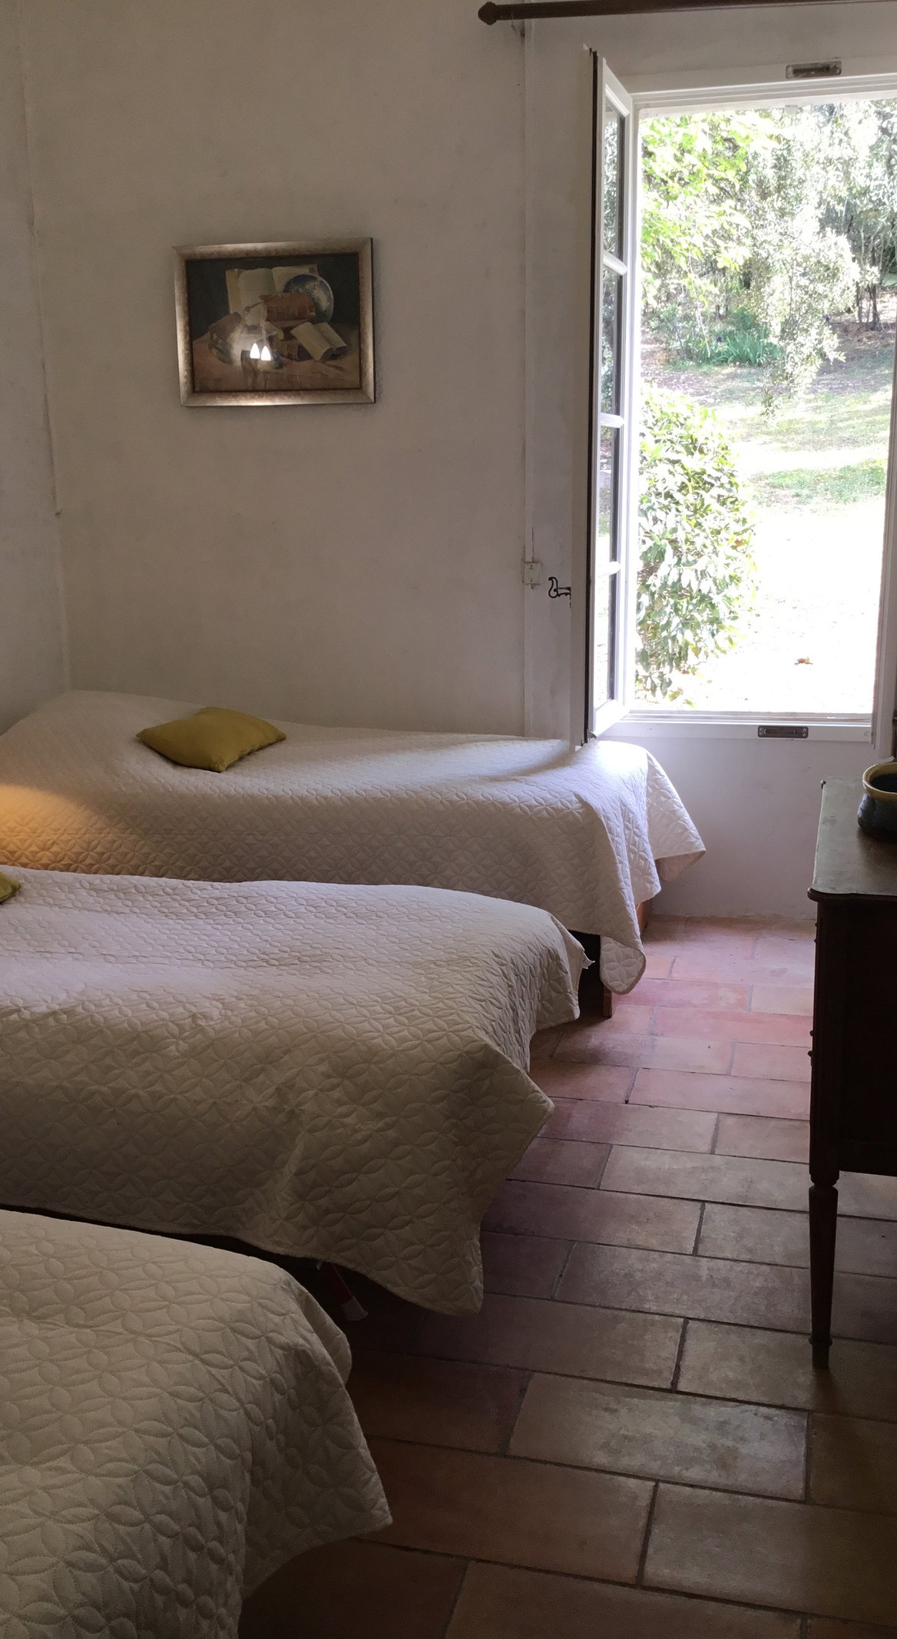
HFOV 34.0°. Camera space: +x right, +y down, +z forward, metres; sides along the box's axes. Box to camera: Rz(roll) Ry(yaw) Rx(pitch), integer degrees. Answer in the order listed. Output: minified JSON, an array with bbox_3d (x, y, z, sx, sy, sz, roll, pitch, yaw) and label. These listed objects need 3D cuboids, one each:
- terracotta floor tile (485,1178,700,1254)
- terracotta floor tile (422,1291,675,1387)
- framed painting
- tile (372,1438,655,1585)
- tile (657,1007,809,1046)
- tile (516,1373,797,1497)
[{"bbox_3d":[0.275,0.791,2.899,0.436,0.018,0.203,3,14,14],"label":"terracotta floor tile"},{"bbox_3d":[0.173,0.891,2.504,0.440,0.018,0.204,3,14,14],"label":"terracotta floor tile"},{"bbox_3d":[-0.543,-1.542,4.576,0.639,0.479,0.030,2,14,12],"label":"framed painting"},{"bbox_3d":[0.066,0.992,2.103,0.437,0.018,0.208,3,14,14],"label":"tile"},{"bbox_3d":[0.764,0.552,3.833,0.437,0.018,0.205,3,14,14],"label":"tile"},{"bbox_3d":[0.327,0.950,2.253,0.434,0.018,0.208,3,14,14],"label":"tile"}]

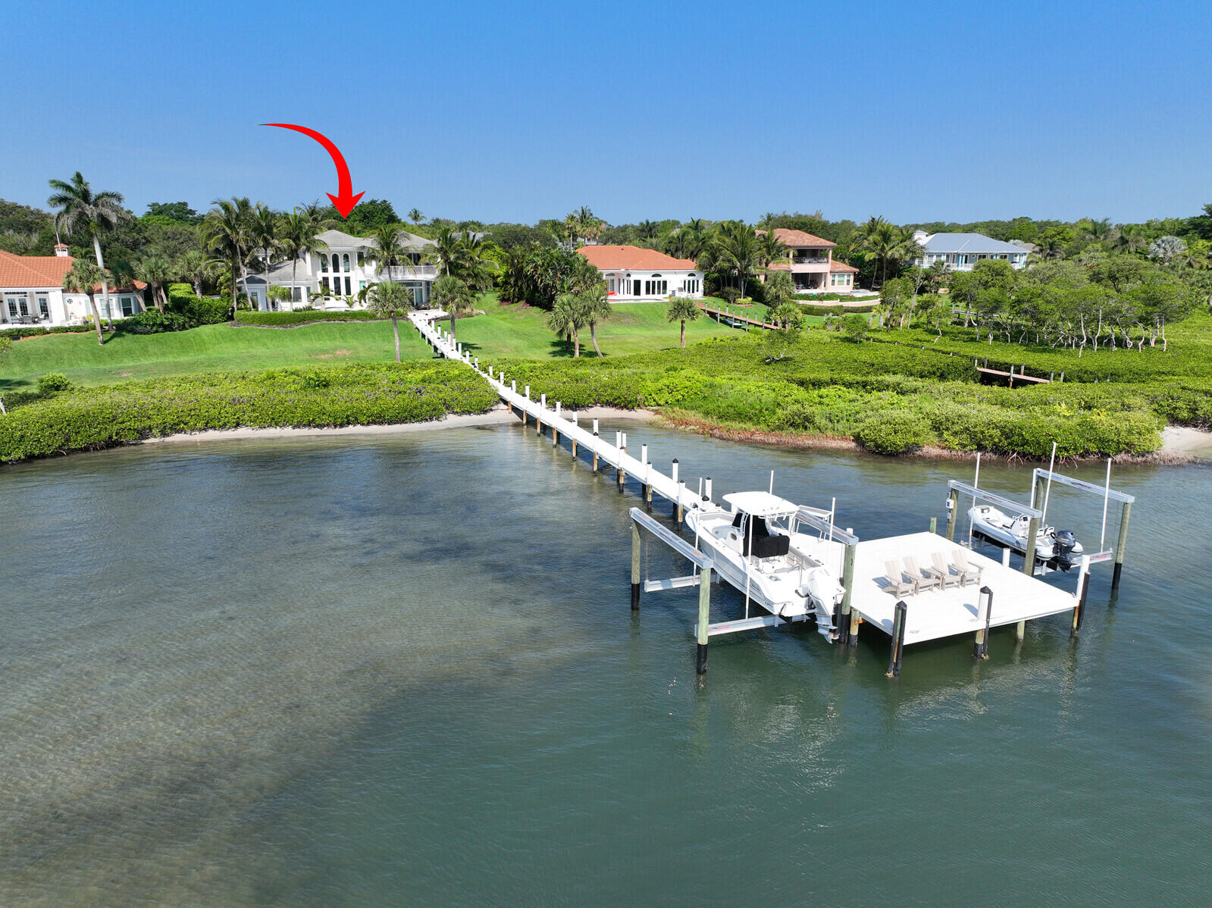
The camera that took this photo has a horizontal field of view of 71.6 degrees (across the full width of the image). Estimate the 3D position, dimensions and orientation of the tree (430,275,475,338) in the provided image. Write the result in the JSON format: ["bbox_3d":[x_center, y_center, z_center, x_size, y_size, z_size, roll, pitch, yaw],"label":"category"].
[{"bbox_3d":[-14.051,-13.105,77.199,4.177,6.718,4.177,-2,15,-10],"label":"tree"}]

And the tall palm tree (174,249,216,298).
[{"bbox_3d":[-49.760,-21.610,101.830,5.050,6.180,5.050,0,14,0],"label":"tall palm tree"}]

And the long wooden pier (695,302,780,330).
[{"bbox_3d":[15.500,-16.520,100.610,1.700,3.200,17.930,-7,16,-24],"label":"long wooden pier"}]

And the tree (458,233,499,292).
[{"bbox_3d":[-14.704,-21.811,96.640,4.684,7.125,4.684,-2,15,-8],"label":"tree"}]

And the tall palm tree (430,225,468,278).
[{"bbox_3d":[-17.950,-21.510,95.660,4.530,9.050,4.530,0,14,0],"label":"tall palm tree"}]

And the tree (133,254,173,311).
[{"bbox_3d":[-48.760,-18.200,90.320,4.170,6.400,4.170,0,14,0],"label":"tree"}]

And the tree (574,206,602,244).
[{"bbox_3d":[-3.320,-39.270,155.110,5.420,12.880,5.420,0,14,0],"label":"tree"}]

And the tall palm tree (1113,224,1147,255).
[{"bbox_3d":[90.936,-34.881,145.771,5.915,9.741,5.915,9,17,30],"label":"tall palm tree"}]

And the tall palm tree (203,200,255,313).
[{"bbox_3d":[-39.065,-20.754,87.656,5.533,11.546,5.533,-6,16,-23],"label":"tall palm tree"}]

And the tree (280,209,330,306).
[{"bbox_3d":[-33.880,-21.870,94.530,5.650,11.010,5.650,0,14,0],"label":"tree"}]

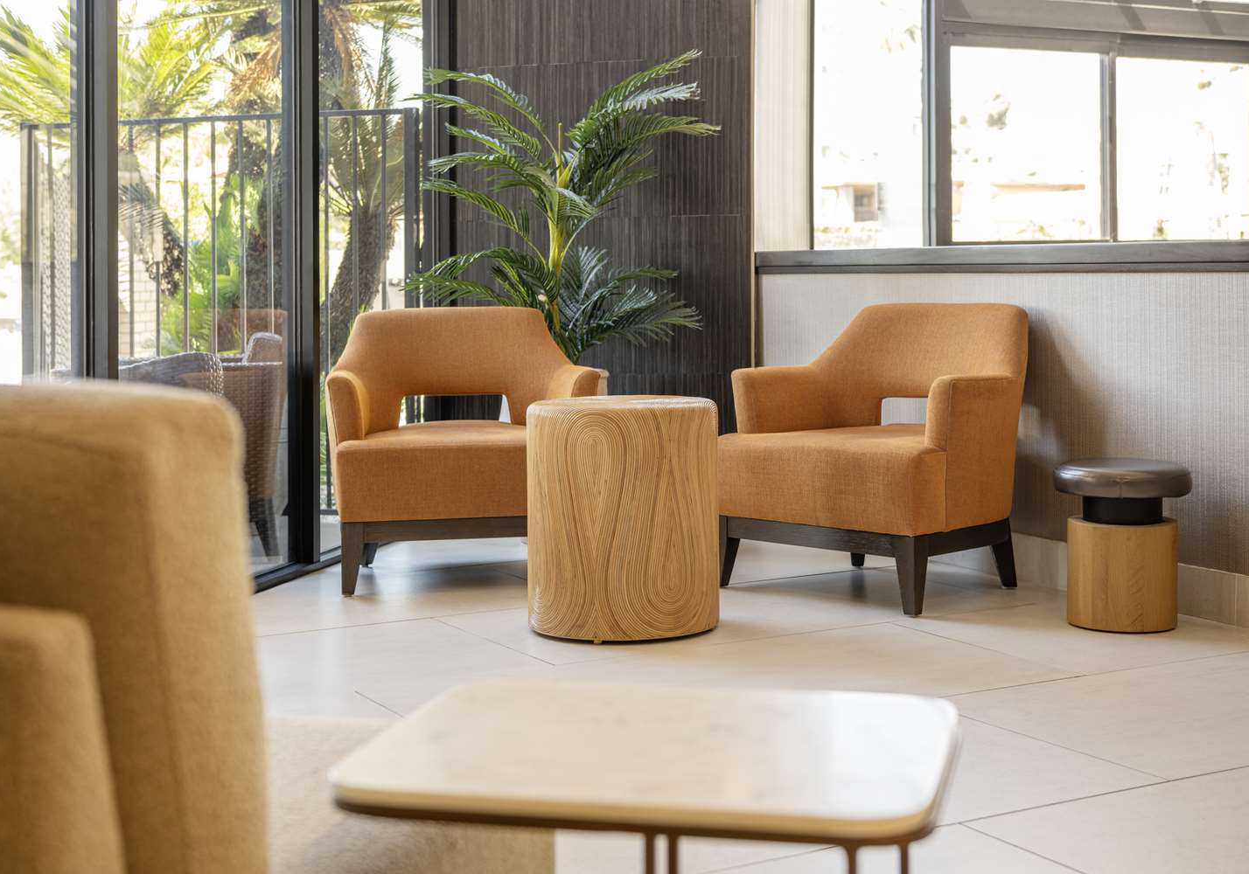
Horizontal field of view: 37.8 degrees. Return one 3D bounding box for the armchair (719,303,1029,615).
[{"bbox_3d":[0.768,0.018,5.450,0.809,0.823,0.707,4,6,44],"label":"armchair"}]

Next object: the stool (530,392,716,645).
[{"bbox_3d":[-0.003,0.202,4.790,0.502,0.582,0.502,0,4,0],"label":"stool"}]

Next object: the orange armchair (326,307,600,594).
[{"bbox_3d":[-0.528,0.004,5.654,0.809,0.823,0.707,-1,4,-15],"label":"orange armchair"}]

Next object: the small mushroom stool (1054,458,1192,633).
[{"bbox_3d":[1.312,0.276,4.799,0.363,0.424,0.363,0,4,0],"label":"small mushroom stool"}]

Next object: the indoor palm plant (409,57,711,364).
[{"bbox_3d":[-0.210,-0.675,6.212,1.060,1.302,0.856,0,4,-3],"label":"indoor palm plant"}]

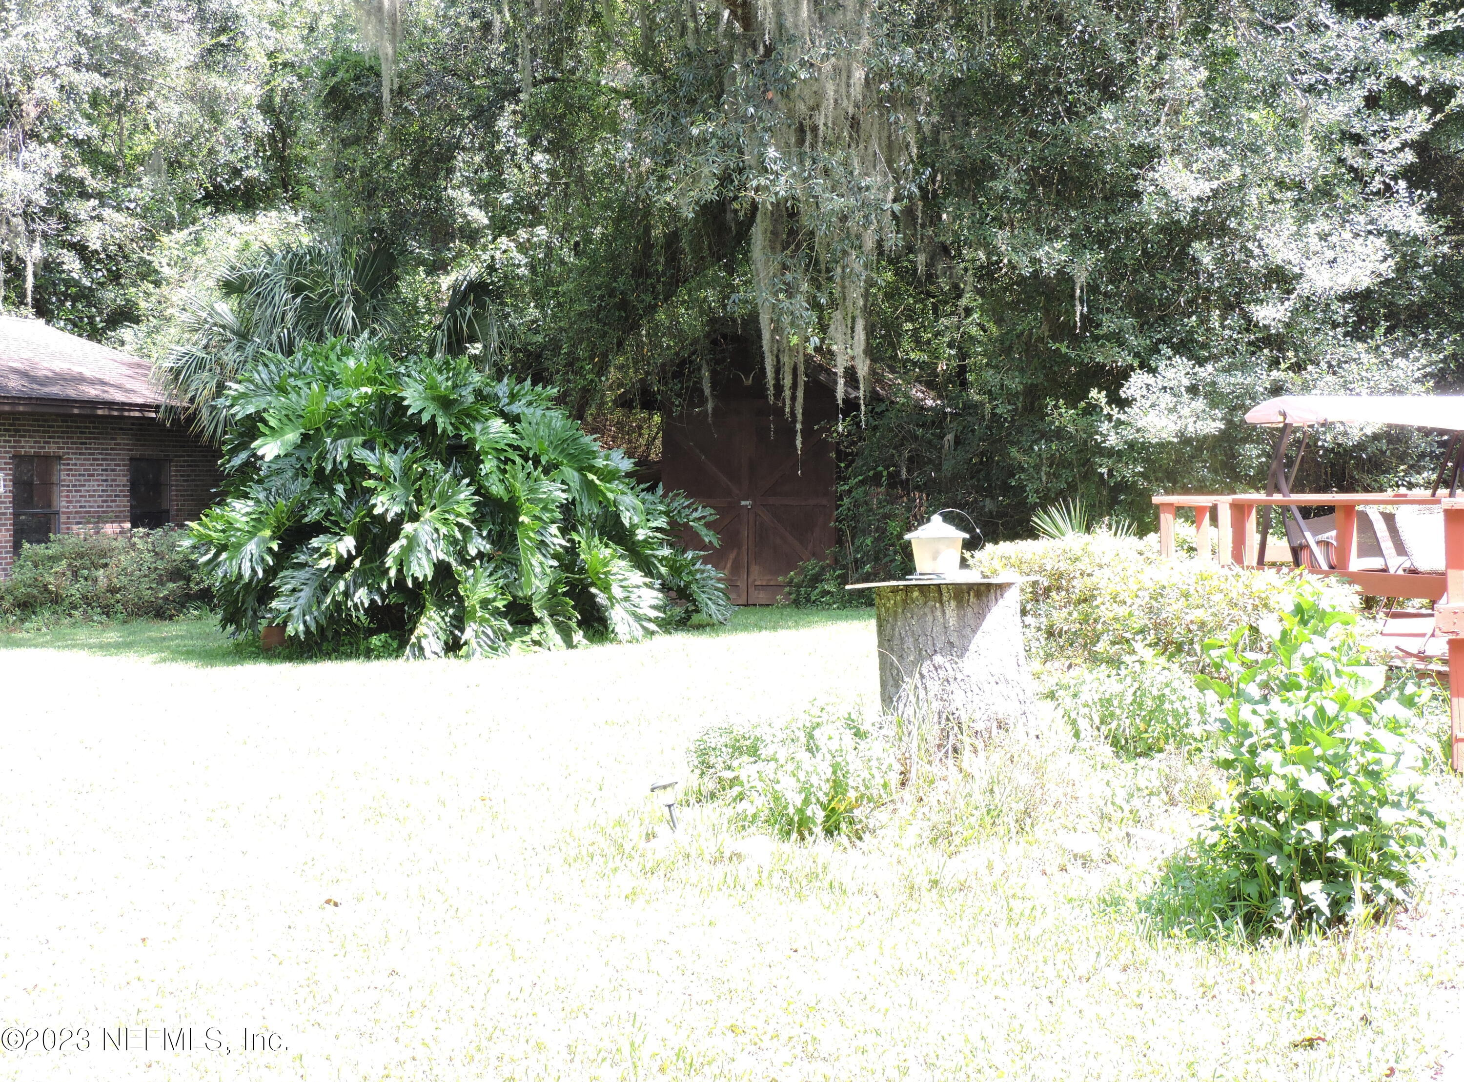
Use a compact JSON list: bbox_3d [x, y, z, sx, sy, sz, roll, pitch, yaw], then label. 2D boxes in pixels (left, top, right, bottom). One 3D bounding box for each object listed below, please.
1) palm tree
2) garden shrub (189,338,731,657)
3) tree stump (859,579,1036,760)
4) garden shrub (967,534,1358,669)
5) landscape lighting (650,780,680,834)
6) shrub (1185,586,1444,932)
[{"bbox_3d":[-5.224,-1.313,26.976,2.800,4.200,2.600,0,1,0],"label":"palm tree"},{"bbox_3d":[-2.663,-0.483,23.595,5.100,3.050,4.200,0,1,0],"label":"garden shrub"},{"bbox_3d":[1.276,0.757,13.572,0.980,1.000,0.920,0,1,0],"label":"tree stump"},{"bbox_3d":[2.473,0.678,13.520,1.150,1.160,2.500,-1,2,-29],"label":"garden shrub"},{"bbox_3d":[-0.297,1.185,10.281,0.120,0.250,0.120,-15,1,0],"label":"landscape lighting"},{"bbox_3d":[2.121,0.767,8.521,0.900,1.200,0.850,0,1,0],"label":"shrub"}]

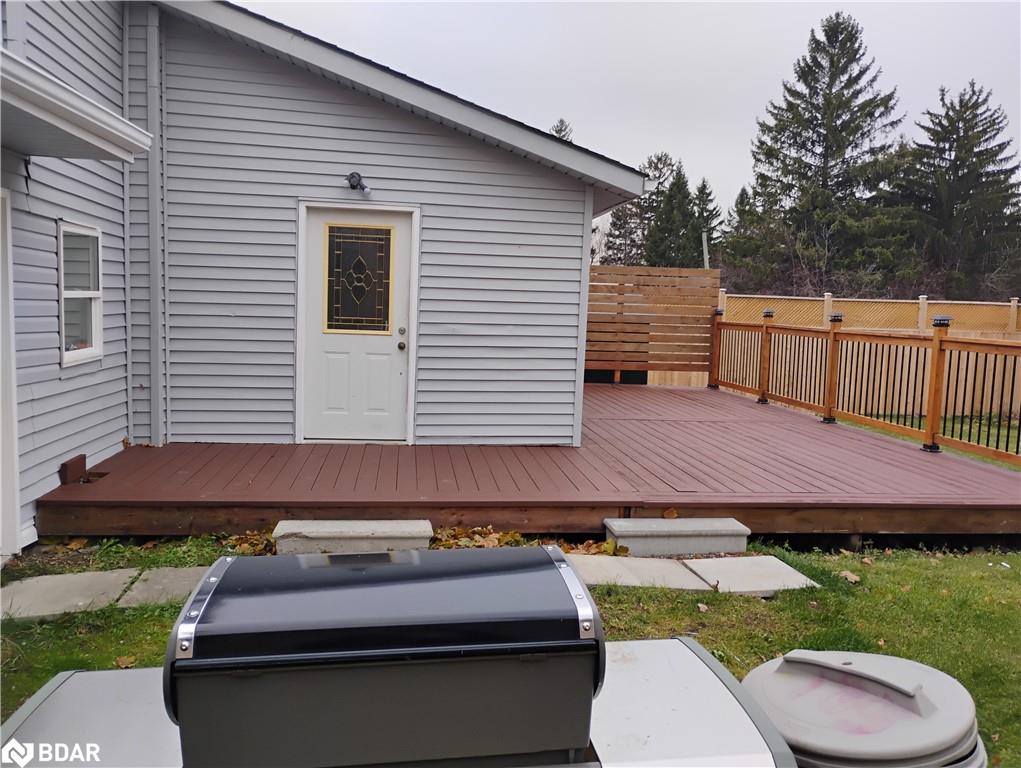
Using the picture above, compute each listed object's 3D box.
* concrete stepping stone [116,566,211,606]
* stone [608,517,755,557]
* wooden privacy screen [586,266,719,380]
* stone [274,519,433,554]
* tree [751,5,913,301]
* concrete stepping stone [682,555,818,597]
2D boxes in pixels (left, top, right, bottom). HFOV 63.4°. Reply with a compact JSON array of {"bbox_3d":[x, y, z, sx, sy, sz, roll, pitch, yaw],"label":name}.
[{"bbox_3d":[-1.809,1.146,4.644,0.610,0.050,0.570,1,6,-12],"label":"concrete stepping stone"},{"bbox_3d":[1.112,1.030,5.546,0.910,0.170,0.330,1,6,-7],"label":"stone"},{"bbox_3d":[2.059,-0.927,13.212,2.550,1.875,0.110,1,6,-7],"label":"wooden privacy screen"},{"bbox_3d":[-0.992,0.996,5.266,0.945,0.170,0.325,1,6,-7],"label":"stone"},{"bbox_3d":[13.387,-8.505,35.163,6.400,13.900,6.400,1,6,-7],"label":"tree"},{"bbox_3d":[1.467,1.187,5.085,0.635,0.050,0.580,1,6,-12],"label":"concrete stepping stone"}]

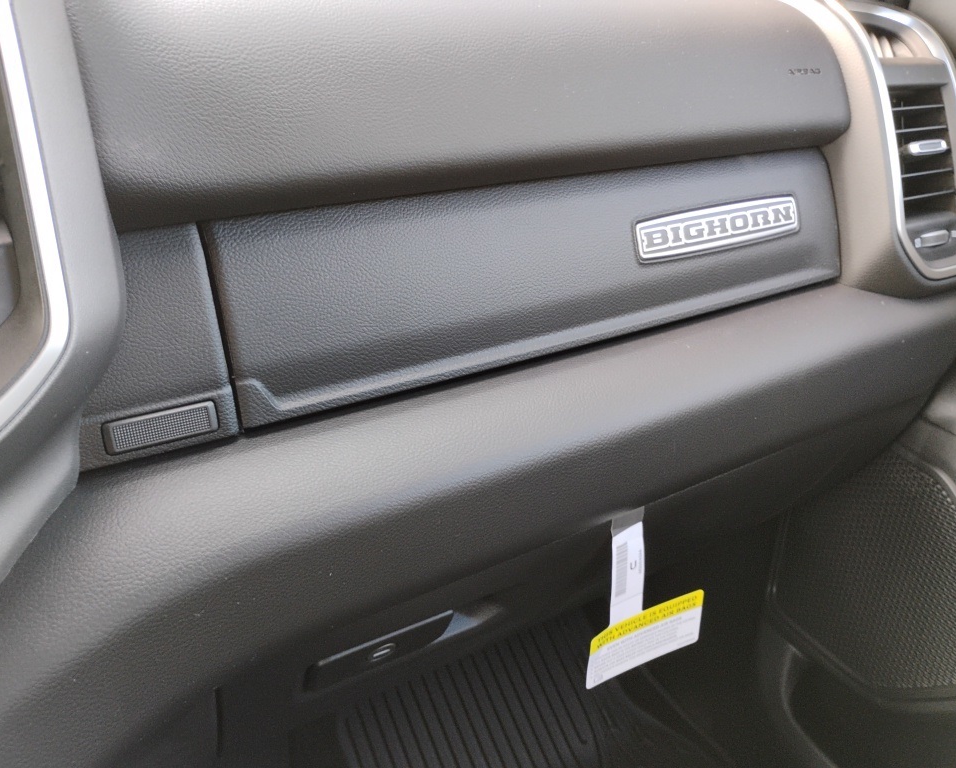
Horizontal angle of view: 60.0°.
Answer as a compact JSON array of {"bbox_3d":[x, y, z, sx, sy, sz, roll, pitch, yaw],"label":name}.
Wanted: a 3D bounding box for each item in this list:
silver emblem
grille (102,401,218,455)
[{"bbox_3d":[0.180,-0.115,0.608,0.172,0.028,0.007,-15,12,-31],"label":"silver emblem"},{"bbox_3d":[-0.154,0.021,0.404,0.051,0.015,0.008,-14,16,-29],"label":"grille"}]

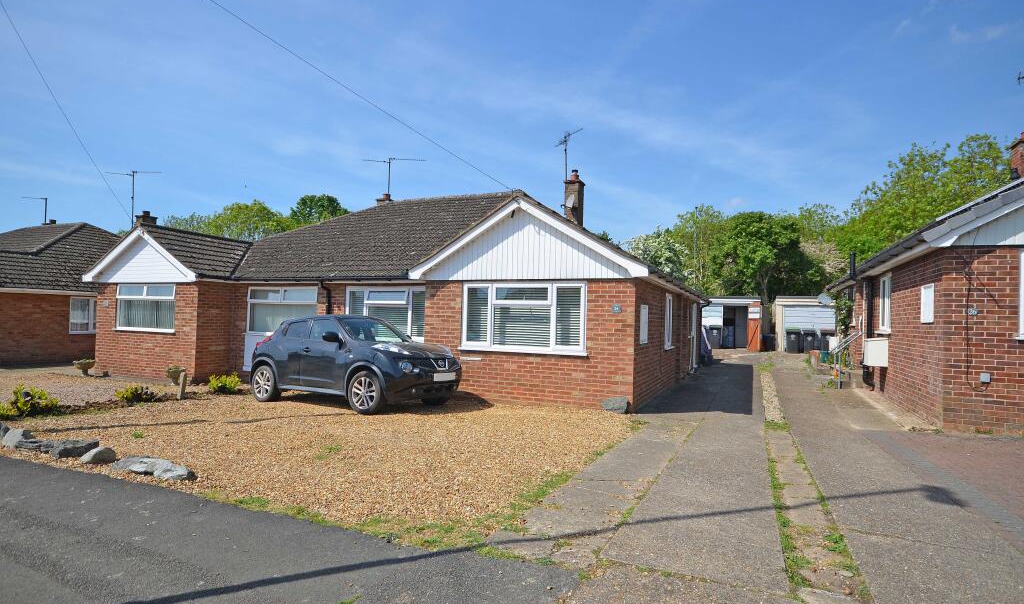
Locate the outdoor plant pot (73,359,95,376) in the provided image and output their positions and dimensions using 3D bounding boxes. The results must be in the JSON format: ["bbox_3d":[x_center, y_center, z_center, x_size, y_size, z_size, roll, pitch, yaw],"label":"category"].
[{"bbox_3d":[-11.231,1.718,13.400,0.460,0.420,0.460,1,-2,25],"label":"outdoor plant pot"}]

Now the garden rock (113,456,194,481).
[{"bbox_3d":[-3.424,1.571,4.880,0.780,0.140,0.330,1,-2,18],"label":"garden rock"}]

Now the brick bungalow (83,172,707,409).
[{"bbox_3d":[-2.048,-0.819,16.145,14.650,5.700,12.200,1,-2,25],"label":"brick bungalow"}]

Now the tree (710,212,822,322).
[{"bbox_3d":[14.944,-1.378,30.000,6.200,7.500,5.800,1,-2,26],"label":"tree"}]

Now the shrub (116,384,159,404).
[{"bbox_3d":[-6.524,1.565,8.900,0.620,0.310,0.500,3,-2,-36],"label":"shrub"}]

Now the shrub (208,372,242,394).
[{"bbox_3d":[-5.776,1.623,10.300,0.600,0.440,0.540,1,-2,25],"label":"shrub"}]

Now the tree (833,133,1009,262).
[{"bbox_3d":[21.588,-3.153,27.000,8.000,11.200,7.500,0,-2,39],"label":"tree"}]

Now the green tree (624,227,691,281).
[{"bbox_3d":[8.339,-0.984,29.898,4.400,6.787,4.400,1,-2,25],"label":"green tree"}]

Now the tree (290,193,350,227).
[{"bbox_3d":[-16.370,-3.229,43.000,6.300,11.400,6.000,2,-2,-21],"label":"tree"}]

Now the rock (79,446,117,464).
[{"bbox_3d":[-4.244,1.561,5.250,0.290,0.140,0.230,3,-2,-38],"label":"rock"}]

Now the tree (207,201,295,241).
[{"bbox_3d":[-21.146,-2.820,41.000,7.500,10.200,7.000,2,-2,-27],"label":"tree"}]

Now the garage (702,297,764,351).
[{"bbox_3d":[10.878,1.036,25.572,2.780,2.380,5.000,1,-2,25],"label":"garage"}]

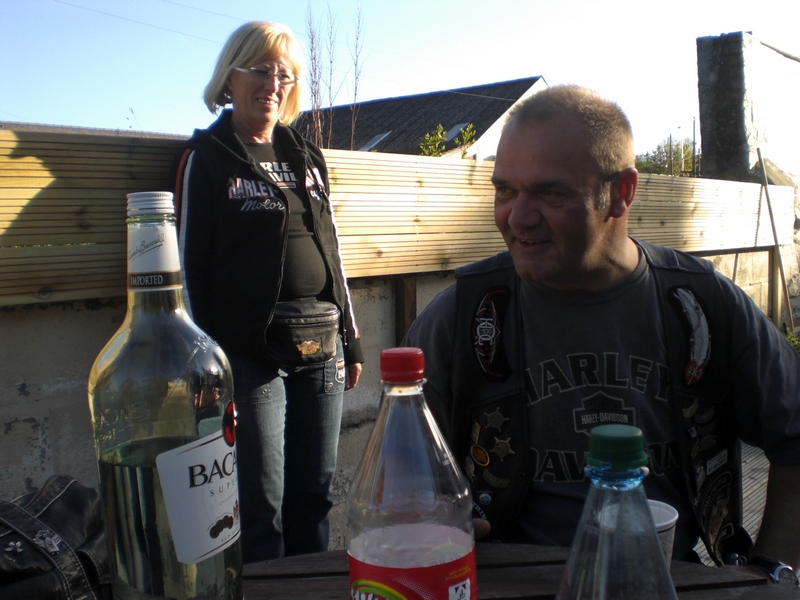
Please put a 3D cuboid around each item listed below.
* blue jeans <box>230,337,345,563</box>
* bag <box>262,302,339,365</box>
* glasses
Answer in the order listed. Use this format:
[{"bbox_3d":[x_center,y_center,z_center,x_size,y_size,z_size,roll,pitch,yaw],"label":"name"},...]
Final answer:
[{"bbox_3d":[-0.300,0.485,2.270,0.330,0.900,0.240,-5,6,-25],"label":"blue jeans"},{"bbox_3d":[-0.229,0.080,2.090,0.192,0.145,0.085,-5,6,-25],"label":"bag"},{"bbox_3d":[-0.348,-0.553,2.190,0.136,0.040,0.140,0,16,-37],"label":"glasses"}]

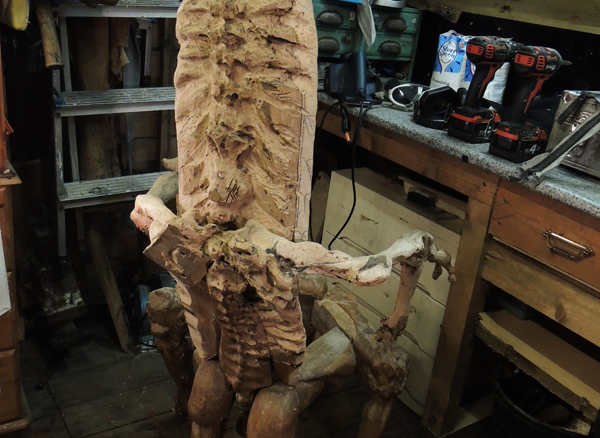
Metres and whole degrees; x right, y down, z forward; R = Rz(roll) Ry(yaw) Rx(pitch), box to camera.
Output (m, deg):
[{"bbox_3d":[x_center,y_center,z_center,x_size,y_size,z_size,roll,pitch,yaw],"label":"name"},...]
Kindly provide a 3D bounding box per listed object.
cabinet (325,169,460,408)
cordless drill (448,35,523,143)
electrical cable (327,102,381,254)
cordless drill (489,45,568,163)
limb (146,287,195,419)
[{"bbox_3d":[0.370,0.175,1.936,0.380,0.550,0.545,-9,26,-33],"label":"cabinet"},{"bbox_3d":[0.459,-0.307,1.526,0.185,0.237,0.080,-8,26,-31],"label":"cordless drill"},{"bbox_3d":[0.161,-0.109,1.728,0.100,0.420,0.125,-8,26,-31],"label":"electrical cable"},{"bbox_3d":[0.524,-0.252,1.404,0.165,0.237,0.080,-8,26,-31],"label":"cordless drill"},{"bbox_3d":[-0.330,0.329,1.642,0.110,0.355,0.110,1,22,-11],"label":"limb"}]

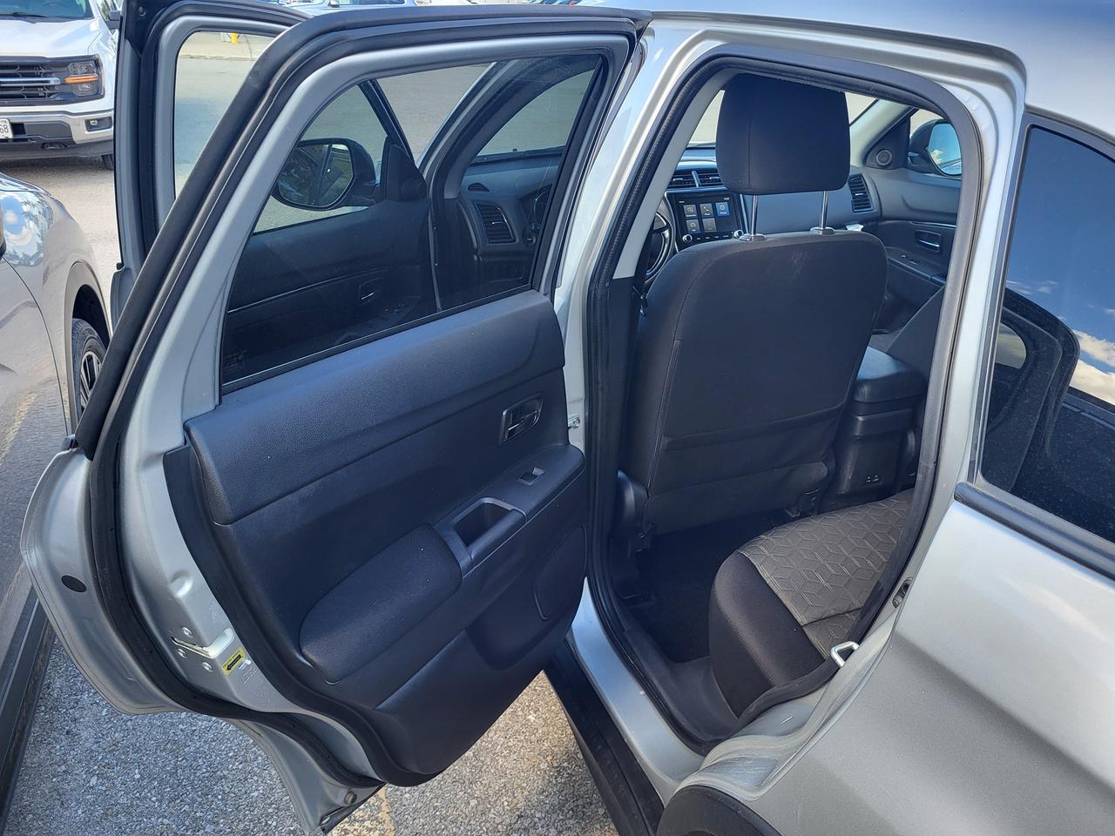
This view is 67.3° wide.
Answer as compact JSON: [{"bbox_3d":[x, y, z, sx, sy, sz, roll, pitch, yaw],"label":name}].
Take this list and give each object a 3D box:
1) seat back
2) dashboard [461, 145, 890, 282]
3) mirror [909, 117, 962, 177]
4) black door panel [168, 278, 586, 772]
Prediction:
[{"bbox_3d":[0.300,-0.251,1.931,0.540,1.080,0.750,-9,27,-19],"label":"seat back"},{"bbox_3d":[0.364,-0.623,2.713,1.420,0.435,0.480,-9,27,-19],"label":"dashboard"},{"bbox_3d":[1.274,-0.898,2.817,0.225,0.185,0.140,-5,25,-11],"label":"mirror"},{"bbox_3d":[-0.164,0.220,1.237,0.130,0.715,0.695,18,29,35],"label":"black door panel"}]

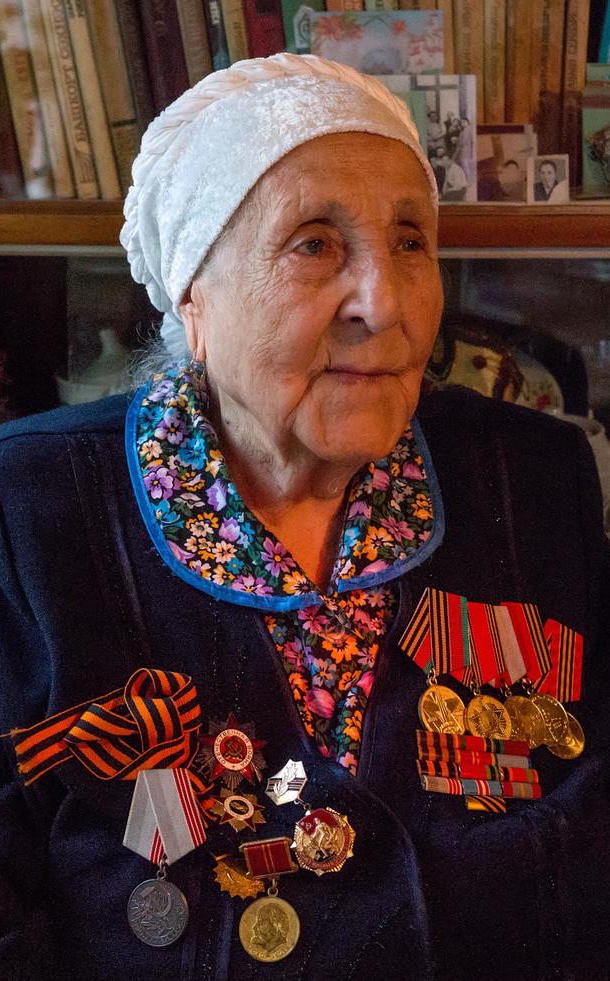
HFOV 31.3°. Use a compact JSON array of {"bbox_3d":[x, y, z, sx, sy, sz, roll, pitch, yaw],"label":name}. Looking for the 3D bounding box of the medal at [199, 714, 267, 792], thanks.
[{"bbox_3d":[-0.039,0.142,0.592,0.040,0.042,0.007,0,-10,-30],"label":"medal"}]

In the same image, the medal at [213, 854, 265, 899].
[{"bbox_3d":[-0.033,0.198,0.558,0.028,0.026,0.006,0,-8,-25],"label":"medal"}]

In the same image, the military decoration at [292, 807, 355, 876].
[{"bbox_3d":[0.009,0.177,0.550,0.033,0.034,0.006,-25,2,-24],"label":"military decoration"}]

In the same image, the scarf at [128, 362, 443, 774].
[{"bbox_3d":[-0.013,0.045,0.640,0.185,0.215,0.140,-5,10,-28],"label":"scarf"}]

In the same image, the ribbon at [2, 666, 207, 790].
[{"bbox_3d":[-0.105,0.128,0.575,0.112,0.066,0.025,0,-8,-17],"label":"ribbon"}]

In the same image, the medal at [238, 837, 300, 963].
[{"bbox_3d":[-0.018,0.206,0.548,0.034,0.062,0.006,2,-6,-23],"label":"medal"}]

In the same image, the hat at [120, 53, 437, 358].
[{"bbox_3d":[-0.016,-0.172,0.675,0.175,0.175,0.215,-5,10,-30],"label":"hat"}]

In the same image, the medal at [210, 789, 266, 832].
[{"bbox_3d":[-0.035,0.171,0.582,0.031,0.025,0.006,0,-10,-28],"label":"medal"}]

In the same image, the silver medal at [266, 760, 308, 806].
[{"bbox_3d":[-0.009,0.152,0.568,0.025,0.021,0.005,-25,0,-25],"label":"silver medal"}]

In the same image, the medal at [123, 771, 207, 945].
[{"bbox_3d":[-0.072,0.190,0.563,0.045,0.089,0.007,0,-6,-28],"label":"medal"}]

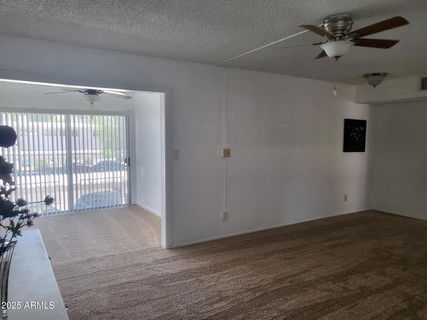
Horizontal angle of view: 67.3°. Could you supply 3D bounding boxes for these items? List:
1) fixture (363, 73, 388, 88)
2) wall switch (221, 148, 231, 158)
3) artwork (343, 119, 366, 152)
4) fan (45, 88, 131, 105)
[{"bbox_3d":[2.491,-1.228,4.955,0.340,0.200,0.340,-2,5,-31],"label":"fixture"},{"bbox_3d":[0.184,-0.093,4.514,0.116,0.118,0.050,-2,4,-31],"label":"wall switch"},{"bbox_3d":[2.659,-0.458,6.022,0.630,0.605,0.028,-2,5,-31],"label":"artwork"},{"bbox_3d":[-1.856,-1.090,4.886,1.300,0.460,1.300,-2,5,-31],"label":"fan"}]

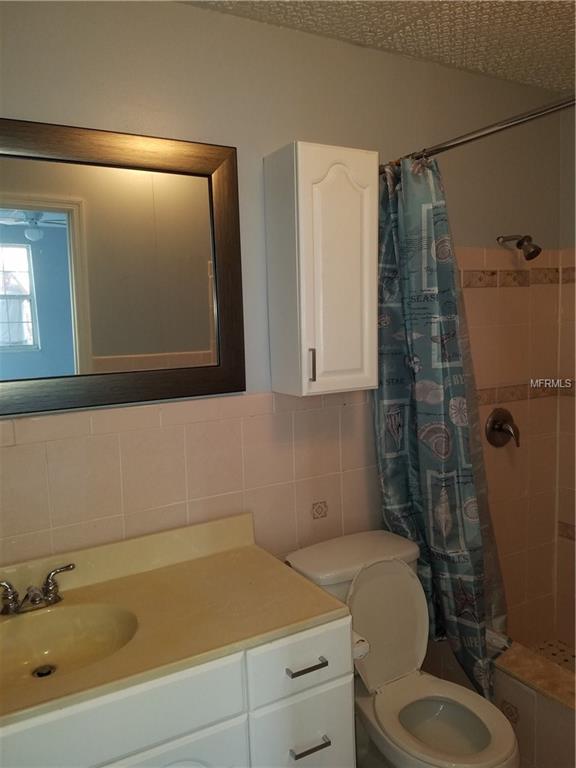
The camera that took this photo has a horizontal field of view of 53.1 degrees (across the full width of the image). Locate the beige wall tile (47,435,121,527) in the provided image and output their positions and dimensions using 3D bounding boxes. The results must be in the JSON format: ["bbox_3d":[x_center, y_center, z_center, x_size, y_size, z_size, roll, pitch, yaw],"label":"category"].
[{"bbox_3d":[-0.596,0.281,1.703,0.203,0.254,0.012,-5,7,-30],"label":"beige wall tile"}]

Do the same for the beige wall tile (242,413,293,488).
[{"bbox_3d":[-0.067,0.232,2.013,0.200,0.250,0.012,-6,7,-28],"label":"beige wall tile"}]

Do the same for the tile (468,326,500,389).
[{"bbox_3d":[0.783,-0.106,2.366,0.205,0.257,0.012,-5,7,-30],"label":"tile"}]

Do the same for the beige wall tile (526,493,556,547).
[{"bbox_3d":[1.149,0.611,2.619,0.200,0.251,0.010,-5,8,-29],"label":"beige wall tile"}]

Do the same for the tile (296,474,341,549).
[{"bbox_3d":[0.117,0.464,2.136,0.200,0.250,0.012,-6,7,-28],"label":"tile"}]

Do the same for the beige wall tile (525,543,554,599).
[{"bbox_3d":[1.171,0.870,2.675,0.203,0.257,0.012,-5,7,-30],"label":"beige wall tile"}]

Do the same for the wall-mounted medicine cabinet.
[{"bbox_3d":[0.117,-0.364,1.922,0.300,0.773,0.209,-5,8,-29],"label":"wall-mounted medicine cabinet"}]

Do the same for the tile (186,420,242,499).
[{"bbox_3d":[-0.242,0.249,1.917,0.200,0.250,0.012,-6,7,-28],"label":"tile"}]

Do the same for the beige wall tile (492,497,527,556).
[{"bbox_3d":[0.986,0.632,2.547,0.205,0.257,0.012,-5,7,-30],"label":"beige wall tile"}]

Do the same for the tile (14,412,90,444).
[{"bbox_3d":[-0.666,0.126,1.648,0.200,0.069,0.010,-5,8,-29],"label":"tile"}]

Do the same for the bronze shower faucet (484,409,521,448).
[{"bbox_3d":[0.909,0.190,2.392,0.172,0.173,0.075,-5,8,-29],"label":"bronze shower faucet"}]

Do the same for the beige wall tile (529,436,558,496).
[{"bbox_3d":[1.154,0.360,2.621,0.203,0.257,0.012,-5,7,-30],"label":"beige wall tile"}]

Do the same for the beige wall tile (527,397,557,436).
[{"bbox_3d":[1.185,0.151,2.676,0.200,0.175,0.012,-6,7,-28],"label":"beige wall tile"}]

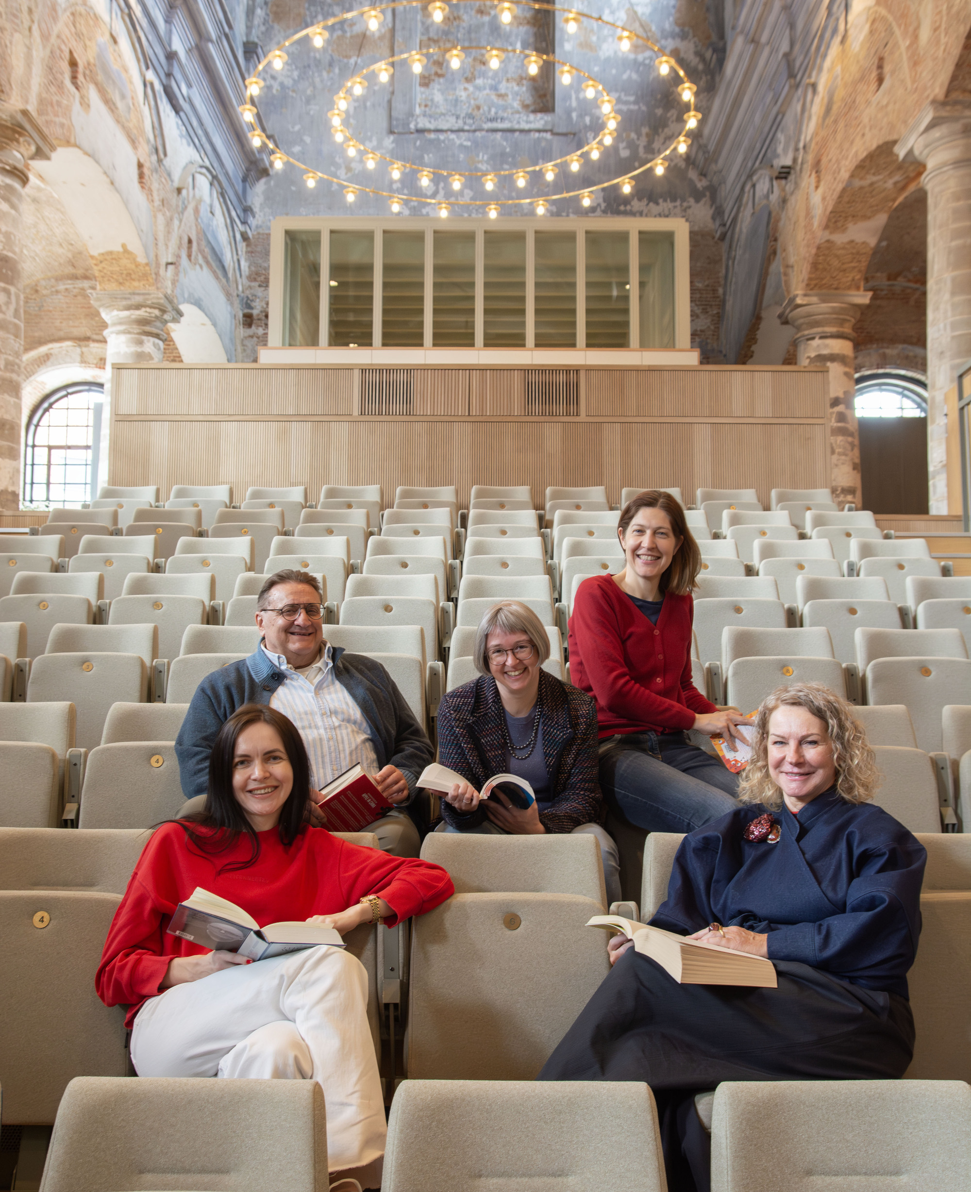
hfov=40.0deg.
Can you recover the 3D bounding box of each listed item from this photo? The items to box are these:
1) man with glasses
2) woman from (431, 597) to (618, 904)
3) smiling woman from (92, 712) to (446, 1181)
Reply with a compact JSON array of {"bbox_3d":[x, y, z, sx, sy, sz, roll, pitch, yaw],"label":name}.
[{"bbox_3d":[-0.483,0.540,3.494,0.680,1.260,0.840,2,-6,-12],"label":"man with glasses"},{"bbox_3d":[0.106,0.598,3.438,0.500,1.150,0.780,0,-6,3],"label":"woman"},{"bbox_3d":[-0.415,0.791,2.495,0.720,1.180,0.860,1,-6,-9],"label":"smiling woman"}]

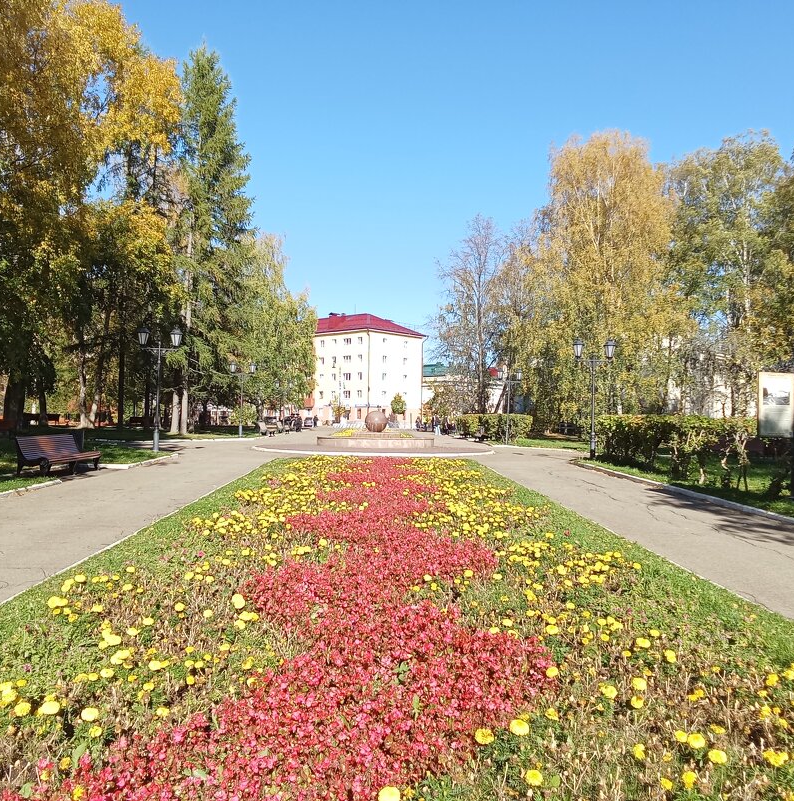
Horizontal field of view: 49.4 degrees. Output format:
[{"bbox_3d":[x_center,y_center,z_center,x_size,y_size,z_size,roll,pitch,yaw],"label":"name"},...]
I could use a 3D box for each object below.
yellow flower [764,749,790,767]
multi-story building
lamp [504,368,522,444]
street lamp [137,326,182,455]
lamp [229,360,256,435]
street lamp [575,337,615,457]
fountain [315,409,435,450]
[{"bbox_3d":[1.472,1.384,3.350,0.095,0.050,0.075,1,-1,-1],"label":"yellow flower"},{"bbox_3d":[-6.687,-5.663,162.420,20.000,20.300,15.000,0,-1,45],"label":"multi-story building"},{"bbox_3d":[6.353,0.397,49.000,1.450,4.250,0.420,1,-1,-1],"label":"lamp"},{"bbox_3d":[-8.089,-0.407,29.300,1.500,4.250,0.420,1,-1,-1],"label":"street lamp"},{"bbox_3d":[-8.780,-0.057,49.000,1.450,4.250,0.420,1,-1,-1],"label":"lamp"},{"bbox_3d":[6.727,-0.085,29.500,1.480,4.250,0.420,1,-1,9],"label":"street lamp"},{"bbox_3d":[-0.888,1.182,36.200,4.900,1.500,4.900,1,-1,-1],"label":"fountain"}]

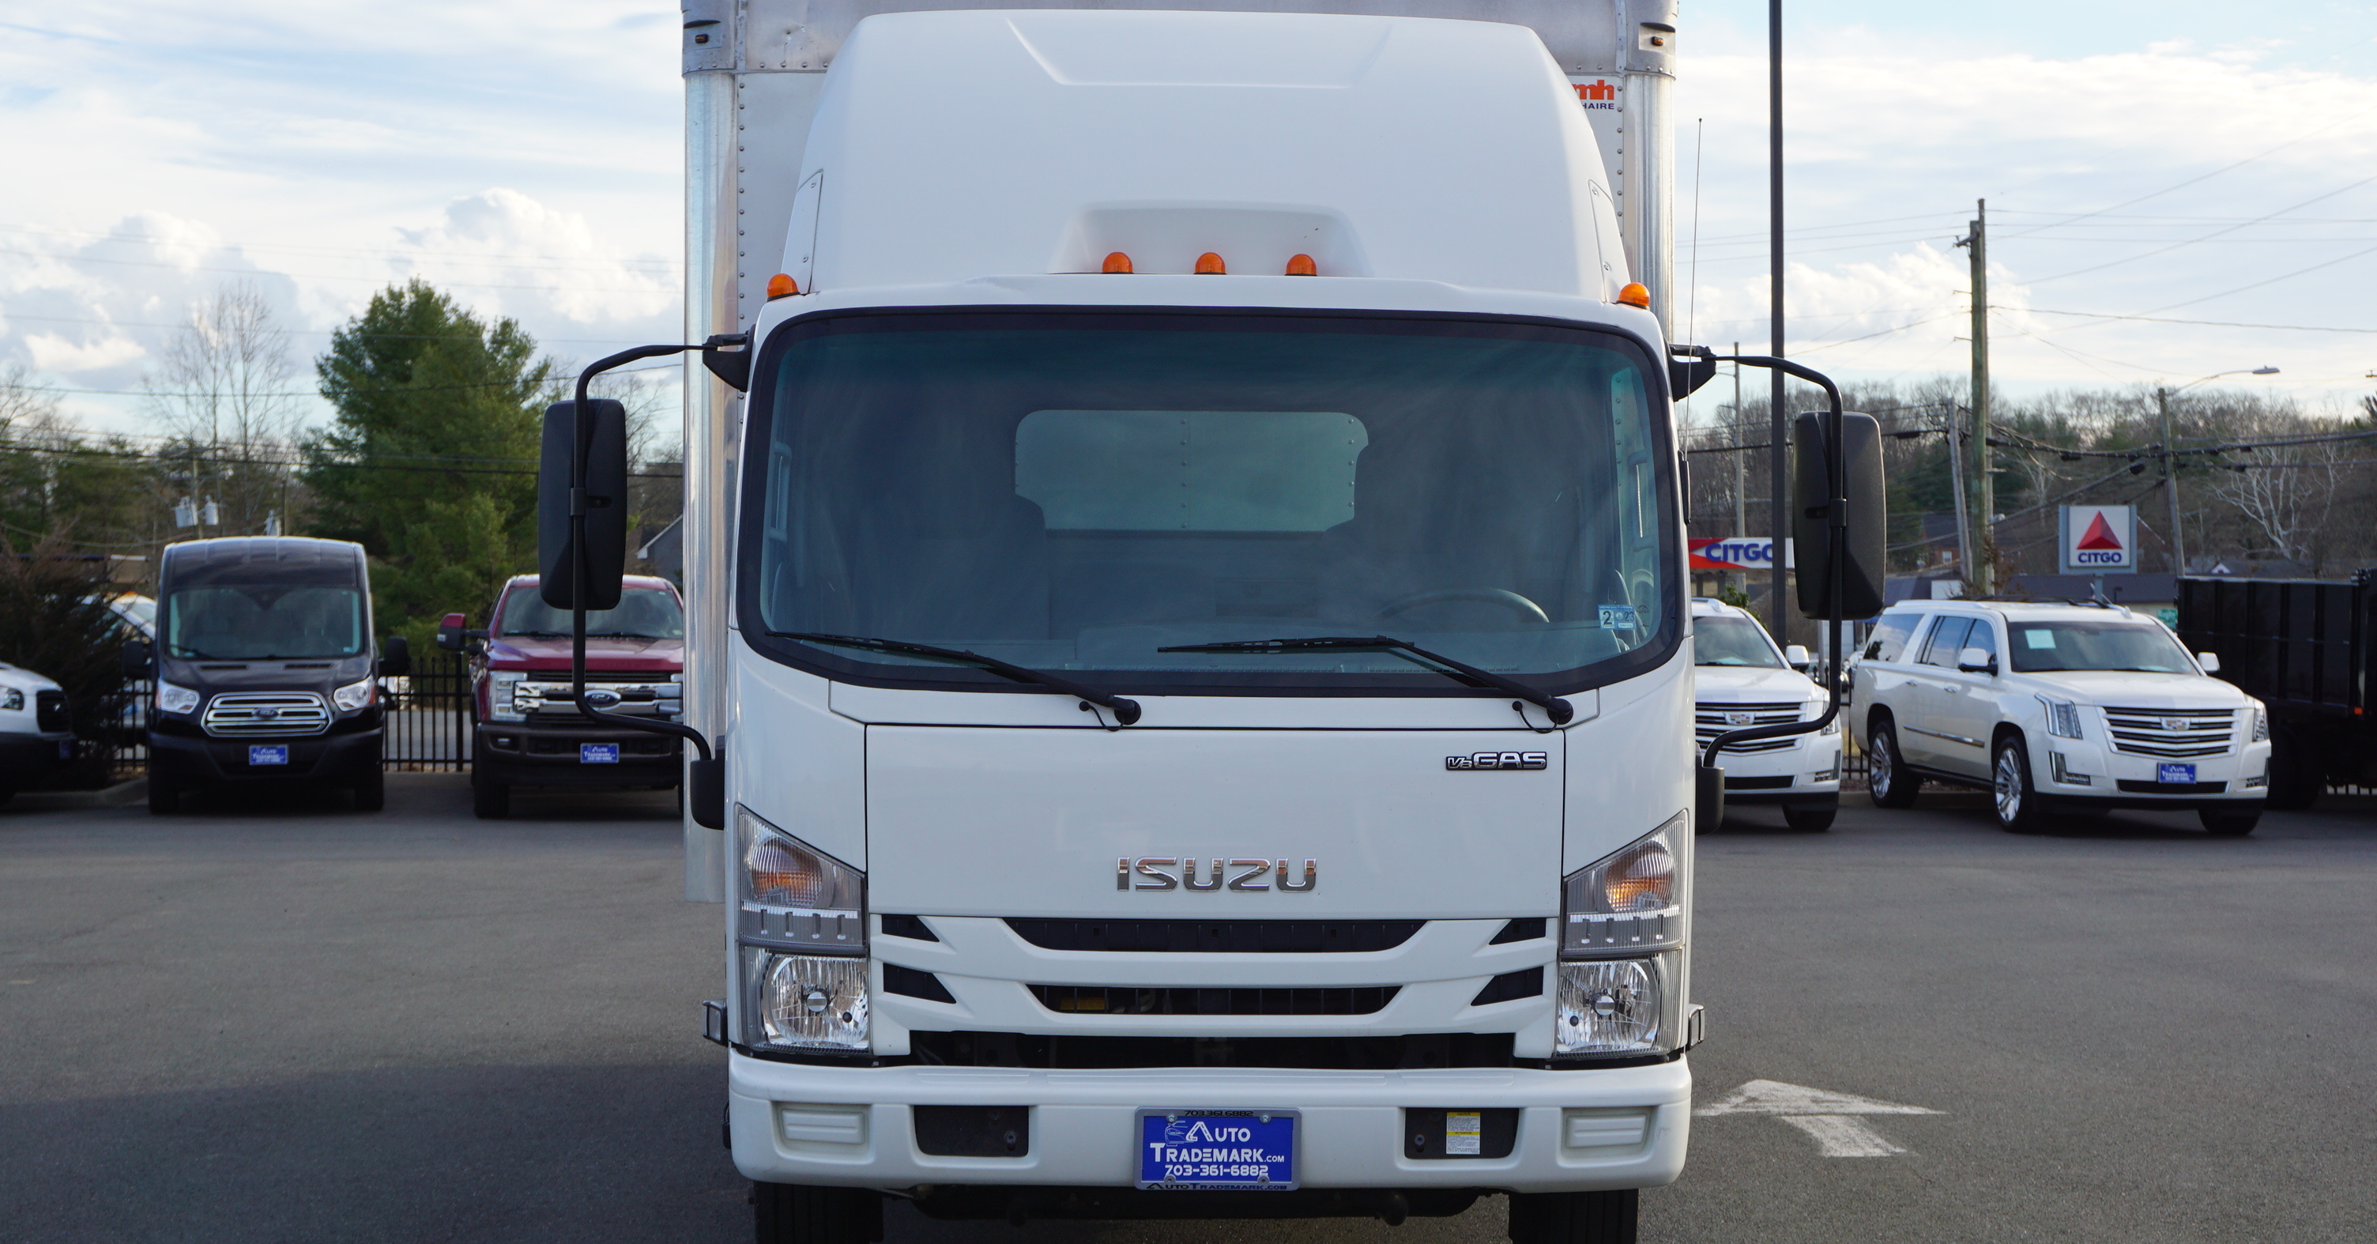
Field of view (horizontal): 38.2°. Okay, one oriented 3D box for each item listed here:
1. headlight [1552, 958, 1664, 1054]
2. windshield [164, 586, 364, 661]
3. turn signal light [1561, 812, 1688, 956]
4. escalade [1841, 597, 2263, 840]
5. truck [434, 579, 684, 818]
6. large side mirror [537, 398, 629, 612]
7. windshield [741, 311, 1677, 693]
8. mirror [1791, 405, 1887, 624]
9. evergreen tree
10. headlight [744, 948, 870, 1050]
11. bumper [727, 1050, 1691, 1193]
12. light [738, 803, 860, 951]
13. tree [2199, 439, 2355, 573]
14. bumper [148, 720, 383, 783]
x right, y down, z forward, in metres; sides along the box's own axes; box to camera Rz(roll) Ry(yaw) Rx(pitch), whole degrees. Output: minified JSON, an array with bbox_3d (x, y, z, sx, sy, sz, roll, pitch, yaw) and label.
[{"bbox_3d":[0.838,0.760,6.800,0.220,0.195,0.180,0,0,-4],"label":"headlight"},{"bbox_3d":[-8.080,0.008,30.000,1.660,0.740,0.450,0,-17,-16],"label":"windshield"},{"bbox_3d":[0.851,0.513,6.700,0.250,0.280,0.170,0,0,-8],"label":"turn signal light"},{"bbox_3d":[7.330,0.745,29.250,2.060,1.890,5.600,0,0,-6],"label":"escalade"},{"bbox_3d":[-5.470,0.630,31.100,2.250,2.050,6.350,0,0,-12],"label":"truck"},{"bbox_3d":[-1.195,-0.231,6.780,0.175,0.415,0.100,0,0,18],"label":"large side mirror"},{"bbox_3d":[0.045,-0.243,6.900,1.880,0.780,0.340,0,-11,-2],"label":"windshield"},{"bbox_3d":[1.311,-0.213,6.900,0.180,0.415,0.100,0,0,-16],"label":"mirror"},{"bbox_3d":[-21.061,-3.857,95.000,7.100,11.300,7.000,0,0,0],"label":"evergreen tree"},{"bbox_3d":[-0.757,0.748,6.800,0.250,0.206,0.180,0,0,0],"label":"headlight"},{"bbox_3d":[0.042,0.981,6.710,1.890,0.250,0.380,0,0,-2],"label":"bumper"},{"bbox_3d":[-0.771,0.512,6.850,0.252,0.288,0.200,0,0,0],"label":"light"},{"bbox_3d":[44.416,-3.713,140.000,6.200,7.800,5.500,0,0,0],"label":"tree"},{"bbox_3d":[-7.580,1.070,28.150,1.940,0.500,0.500,0,0,-13],"label":"bumper"}]

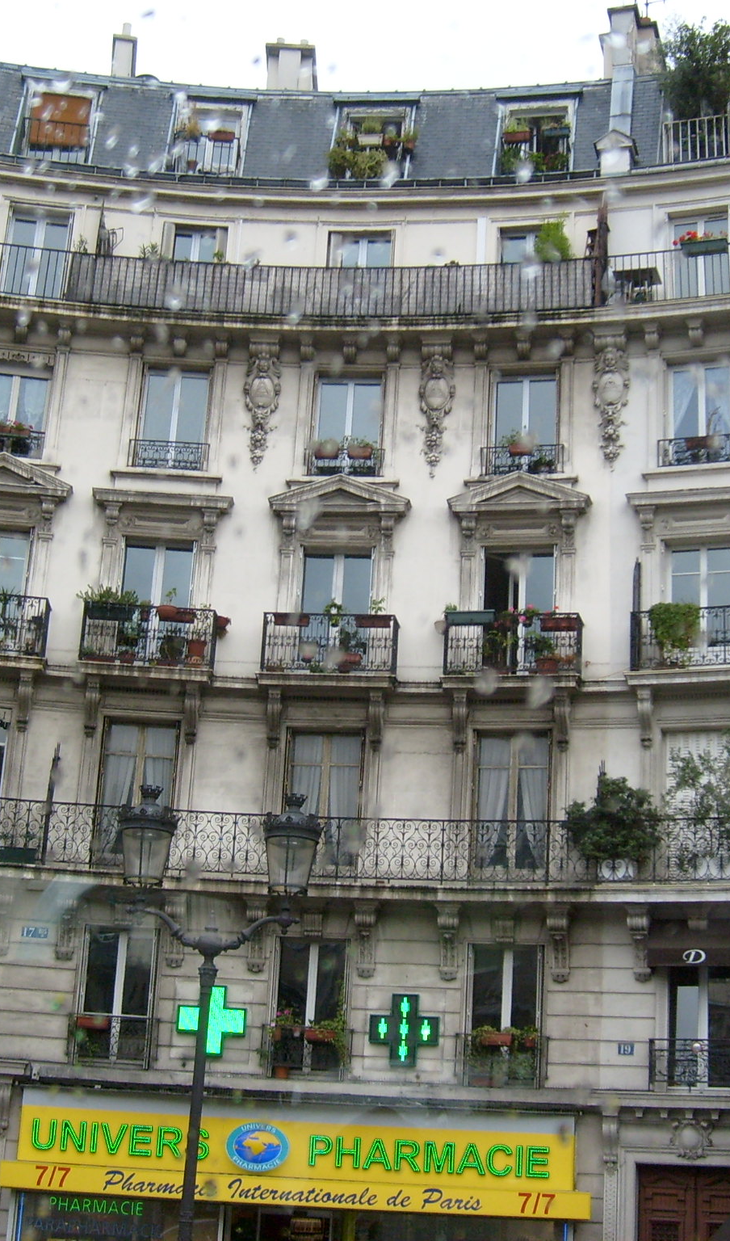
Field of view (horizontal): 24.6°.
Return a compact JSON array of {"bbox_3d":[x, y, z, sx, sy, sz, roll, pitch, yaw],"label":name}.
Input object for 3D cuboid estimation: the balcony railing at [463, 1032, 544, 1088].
[{"bbox_3d":[2.085,6.672,25.413,1.270,0.780,0.300,-1,-19,12],"label":"balcony railing"}]

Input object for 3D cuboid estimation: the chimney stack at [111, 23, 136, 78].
[{"bbox_3d":[-5.041,-11.768,34.891,0.483,1.659,0.900,5,-19,-6],"label":"chimney stack"}]

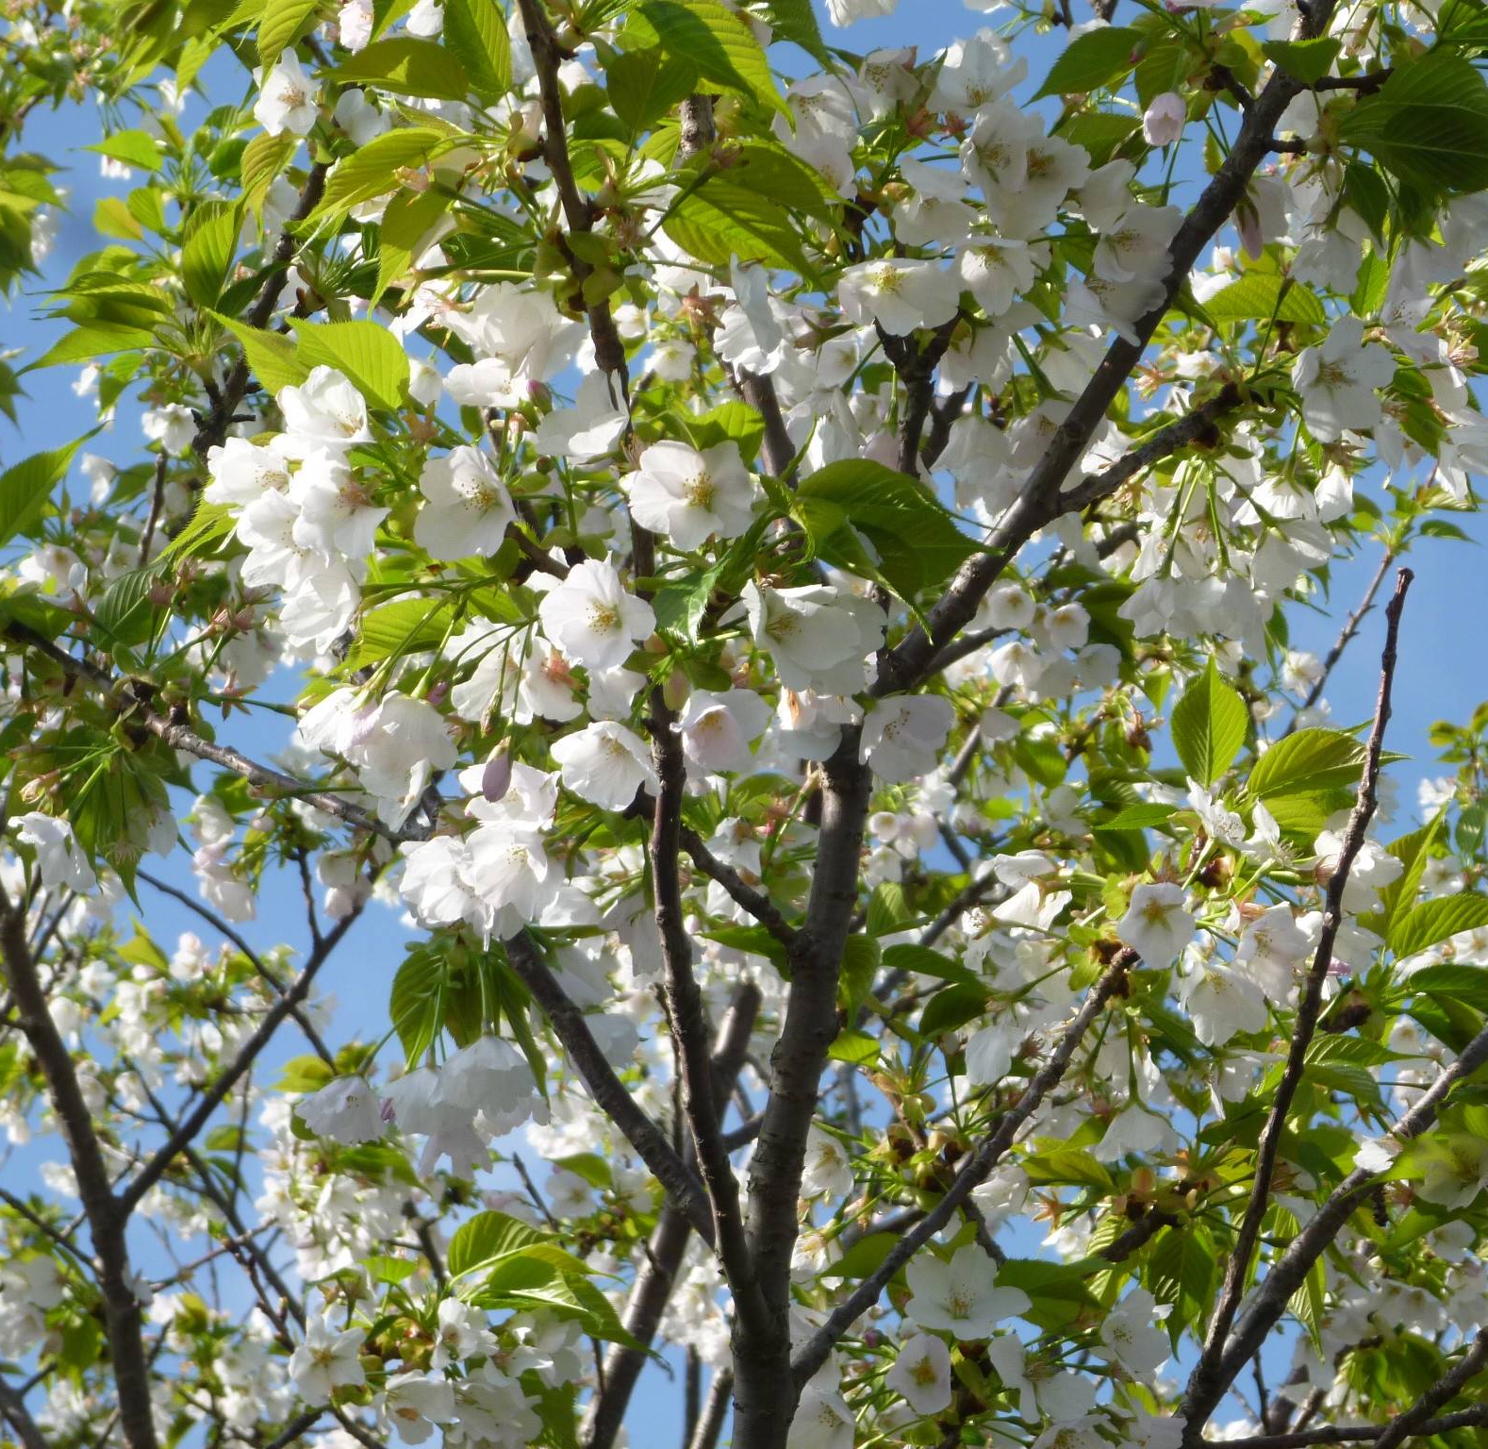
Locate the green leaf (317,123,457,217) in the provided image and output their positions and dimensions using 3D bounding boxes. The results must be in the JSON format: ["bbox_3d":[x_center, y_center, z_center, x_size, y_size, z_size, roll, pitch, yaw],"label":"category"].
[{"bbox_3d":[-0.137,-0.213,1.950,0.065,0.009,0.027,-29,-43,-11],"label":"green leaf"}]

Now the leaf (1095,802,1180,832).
[{"bbox_3d":[0.174,0.041,2.250,0.039,0.012,0.020,-12,-37,0],"label":"leaf"}]

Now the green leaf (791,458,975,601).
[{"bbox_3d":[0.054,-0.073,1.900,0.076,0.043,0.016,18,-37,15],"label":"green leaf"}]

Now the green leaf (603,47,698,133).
[{"bbox_3d":[-0.036,-0.254,2.020,0.034,0.041,0.013,17,-15,4],"label":"green leaf"}]

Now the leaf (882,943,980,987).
[{"bbox_3d":[0.094,0.121,2.550,0.060,0.010,0.029,20,-36,17],"label":"leaf"}]

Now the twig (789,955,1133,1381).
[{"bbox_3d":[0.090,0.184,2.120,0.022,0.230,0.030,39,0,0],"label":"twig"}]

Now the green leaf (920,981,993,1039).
[{"bbox_3d":[0.097,0.132,2.350,0.038,0.013,0.022,-29,-57,0],"label":"green leaf"}]

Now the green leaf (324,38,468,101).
[{"bbox_3d":[-0.137,-0.258,2.000,0.066,0.011,0.032,6,-50,-21],"label":"green leaf"}]

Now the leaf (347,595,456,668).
[{"bbox_3d":[-0.132,-0.035,1.950,0.060,0.010,0.031,-21,-44,-24],"label":"leaf"}]

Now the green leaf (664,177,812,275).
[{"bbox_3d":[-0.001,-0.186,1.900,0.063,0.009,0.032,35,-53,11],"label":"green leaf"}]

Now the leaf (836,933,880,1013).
[{"bbox_3d":[0.055,0.122,2.500,0.030,0.055,0.012,9,-21,-15],"label":"leaf"}]

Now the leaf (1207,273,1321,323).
[{"bbox_3d":[0.220,-0.180,2.150,0.054,0.010,0.024,4,-49,-6],"label":"leaf"}]

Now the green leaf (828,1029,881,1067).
[{"bbox_3d":[0.050,0.152,2.400,0.033,0.011,0.020,7,-53,0],"label":"green leaf"}]

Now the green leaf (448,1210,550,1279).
[{"bbox_3d":[-0.101,0.215,2.100,0.051,0.011,0.026,-23,-48,11],"label":"green leaf"}]

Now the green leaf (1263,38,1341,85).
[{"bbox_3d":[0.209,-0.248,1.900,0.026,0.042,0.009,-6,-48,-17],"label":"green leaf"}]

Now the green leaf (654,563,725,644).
[{"bbox_3d":[-0.021,-0.047,1.980,0.025,0.035,0.016,4,-31,2],"label":"green leaf"}]

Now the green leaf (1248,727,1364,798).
[{"bbox_3d":[0.250,0.016,2.200,0.069,0.014,0.035,-11,-56,0],"label":"green leaf"}]

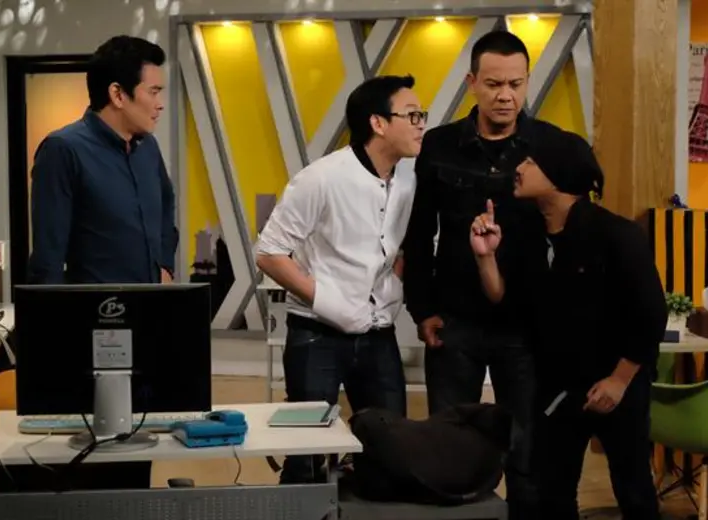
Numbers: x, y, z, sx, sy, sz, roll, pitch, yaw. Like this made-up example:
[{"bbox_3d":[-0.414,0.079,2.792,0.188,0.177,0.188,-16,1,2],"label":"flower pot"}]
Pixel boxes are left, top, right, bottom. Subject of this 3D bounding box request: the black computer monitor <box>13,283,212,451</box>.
[{"bbox_3d":[-0.557,0.236,3.269,0.458,0.365,0.210,-1,5,-6],"label":"black computer monitor"}]

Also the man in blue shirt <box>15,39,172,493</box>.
[{"bbox_3d":[-0.680,0.255,3.821,0.300,1.714,0.480,4,6,38],"label":"man in blue shirt"}]

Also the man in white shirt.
[{"bbox_3d":[-0.032,0.282,4.049,0.500,1.615,0.380,-4,6,-38],"label":"man in white shirt"}]

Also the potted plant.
[{"bbox_3d":[1.145,0.192,4.970,0.115,0.149,0.115,0,5,0],"label":"potted plant"}]

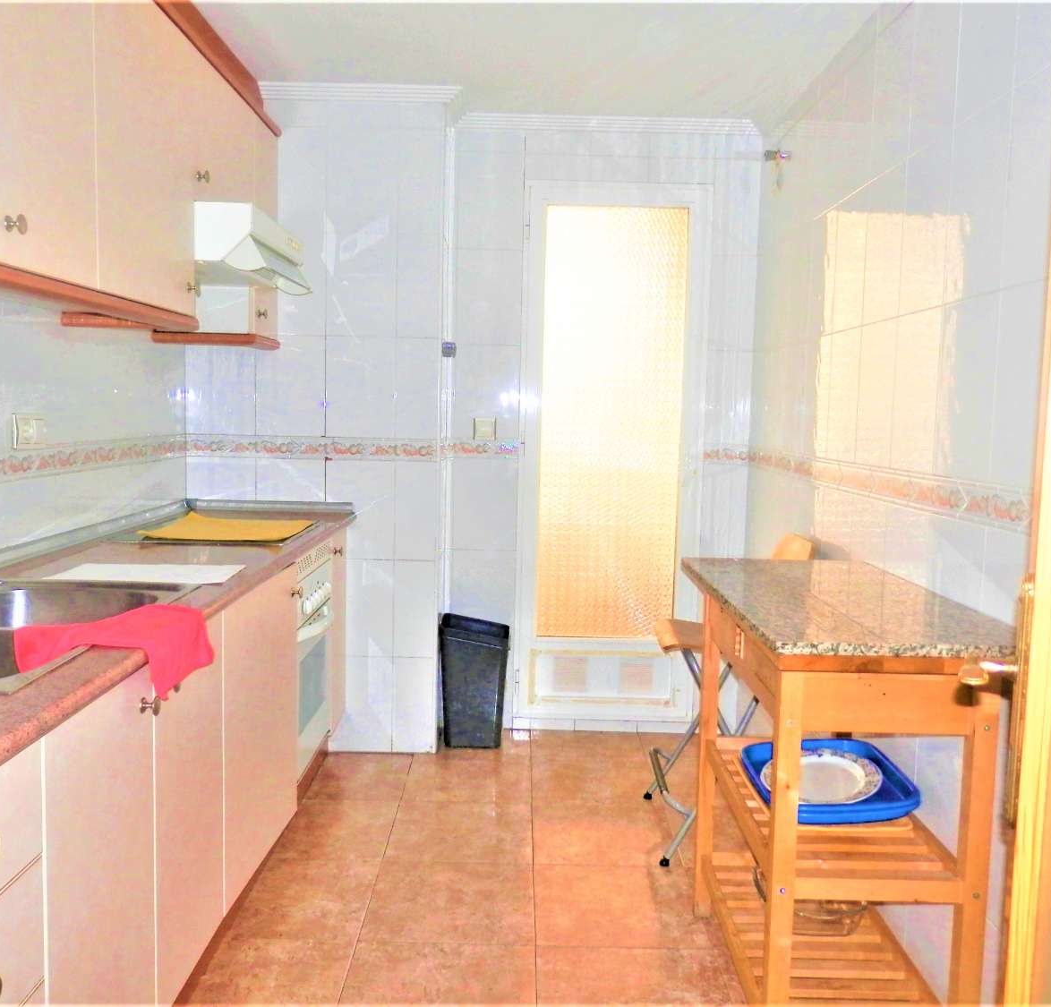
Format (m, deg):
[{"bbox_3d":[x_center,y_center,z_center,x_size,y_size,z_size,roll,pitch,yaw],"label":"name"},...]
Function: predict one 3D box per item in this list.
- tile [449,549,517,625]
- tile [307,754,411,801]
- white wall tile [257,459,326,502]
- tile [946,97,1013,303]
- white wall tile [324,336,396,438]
[{"bbox_3d":[-0.162,0.362,3.799,0.250,0.358,0.012,1,5,0],"label":"tile"},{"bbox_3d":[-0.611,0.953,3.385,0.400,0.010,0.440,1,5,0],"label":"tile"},{"bbox_3d":[-0.851,0.016,3.523,0.250,0.365,0.010,1,5,0],"label":"white wall tile"},{"bbox_3d":[0.901,-0.595,1.926,0.010,0.365,0.250,1,5,0],"label":"tile"},{"bbox_3d":[-0.587,-0.413,3.463,0.249,0.359,0.010,1,6,0],"label":"white wall tile"}]

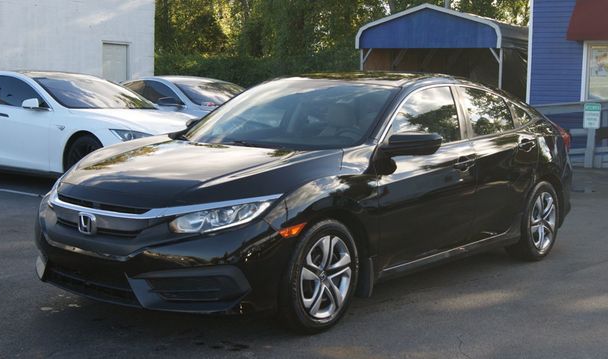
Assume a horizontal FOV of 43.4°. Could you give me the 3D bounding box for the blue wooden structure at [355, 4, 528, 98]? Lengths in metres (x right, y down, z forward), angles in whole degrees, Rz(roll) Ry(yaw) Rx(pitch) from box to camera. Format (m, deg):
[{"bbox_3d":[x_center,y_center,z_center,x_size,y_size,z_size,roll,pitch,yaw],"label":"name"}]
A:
[{"bbox_3d":[4.432,-2.607,20.431,3.660,3.550,6.100,4,7,30],"label":"blue wooden structure"}]

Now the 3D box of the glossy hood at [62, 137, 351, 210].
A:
[{"bbox_3d":[-0.636,-0.059,4.426,1.560,0.290,1.220,6,8,41],"label":"glossy hood"}]

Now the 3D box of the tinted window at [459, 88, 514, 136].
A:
[{"bbox_3d":[1.339,-0.492,5.570,0.070,0.400,0.740,-28,-15,39],"label":"tinted window"}]

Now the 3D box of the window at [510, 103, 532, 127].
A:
[{"bbox_3d":[1.704,-0.502,5.955,0.060,0.220,0.360,-28,-15,39],"label":"window"}]

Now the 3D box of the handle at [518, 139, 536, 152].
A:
[{"bbox_3d":[1.698,-0.259,5.728,0.060,0.065,0.240,6,8,41],"label":"handle"}]

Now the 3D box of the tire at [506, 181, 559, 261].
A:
[{"bbox_3d":[1.828,0.323,6.109,0.220,0.640,0.640,6,8,41],"label":"tire"}]

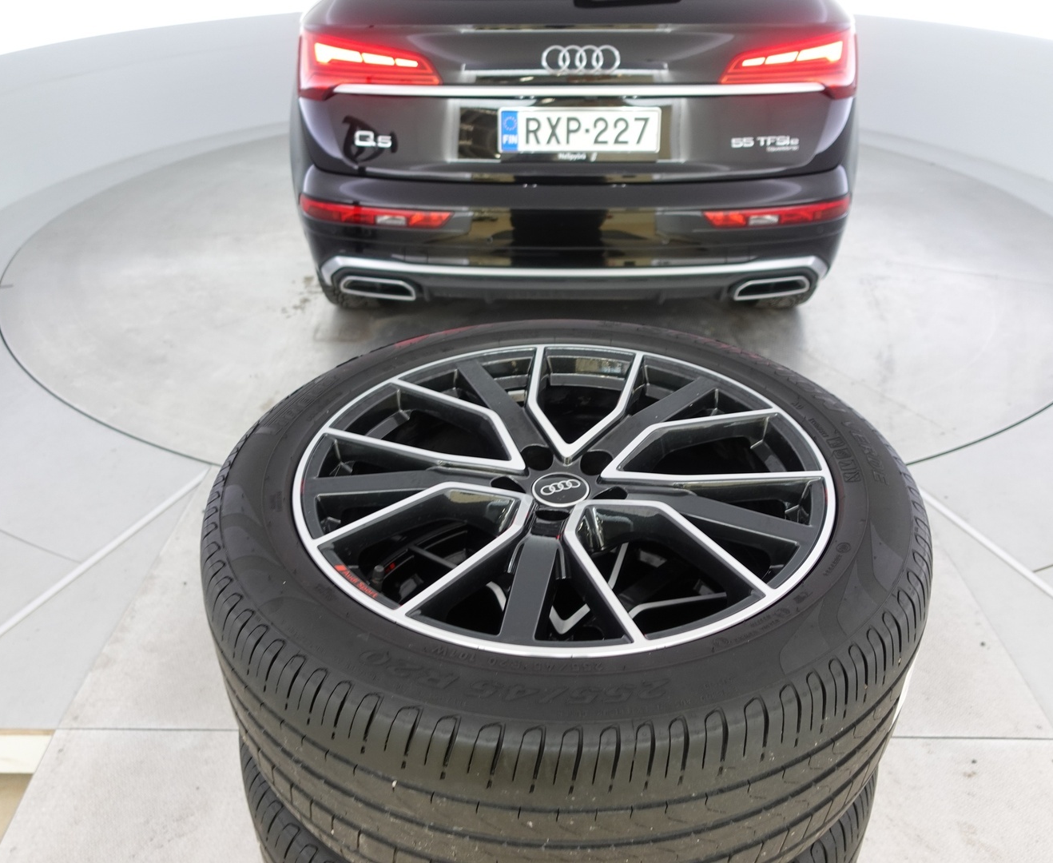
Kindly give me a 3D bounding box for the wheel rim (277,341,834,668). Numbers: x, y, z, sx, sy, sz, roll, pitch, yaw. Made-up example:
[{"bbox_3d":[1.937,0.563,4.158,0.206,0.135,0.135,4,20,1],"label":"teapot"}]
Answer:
[{"bbox_3d":[0.038,0.119,0.950,0.540,0.208,0.540,-1,32,0],"label":"wheel rim"}]

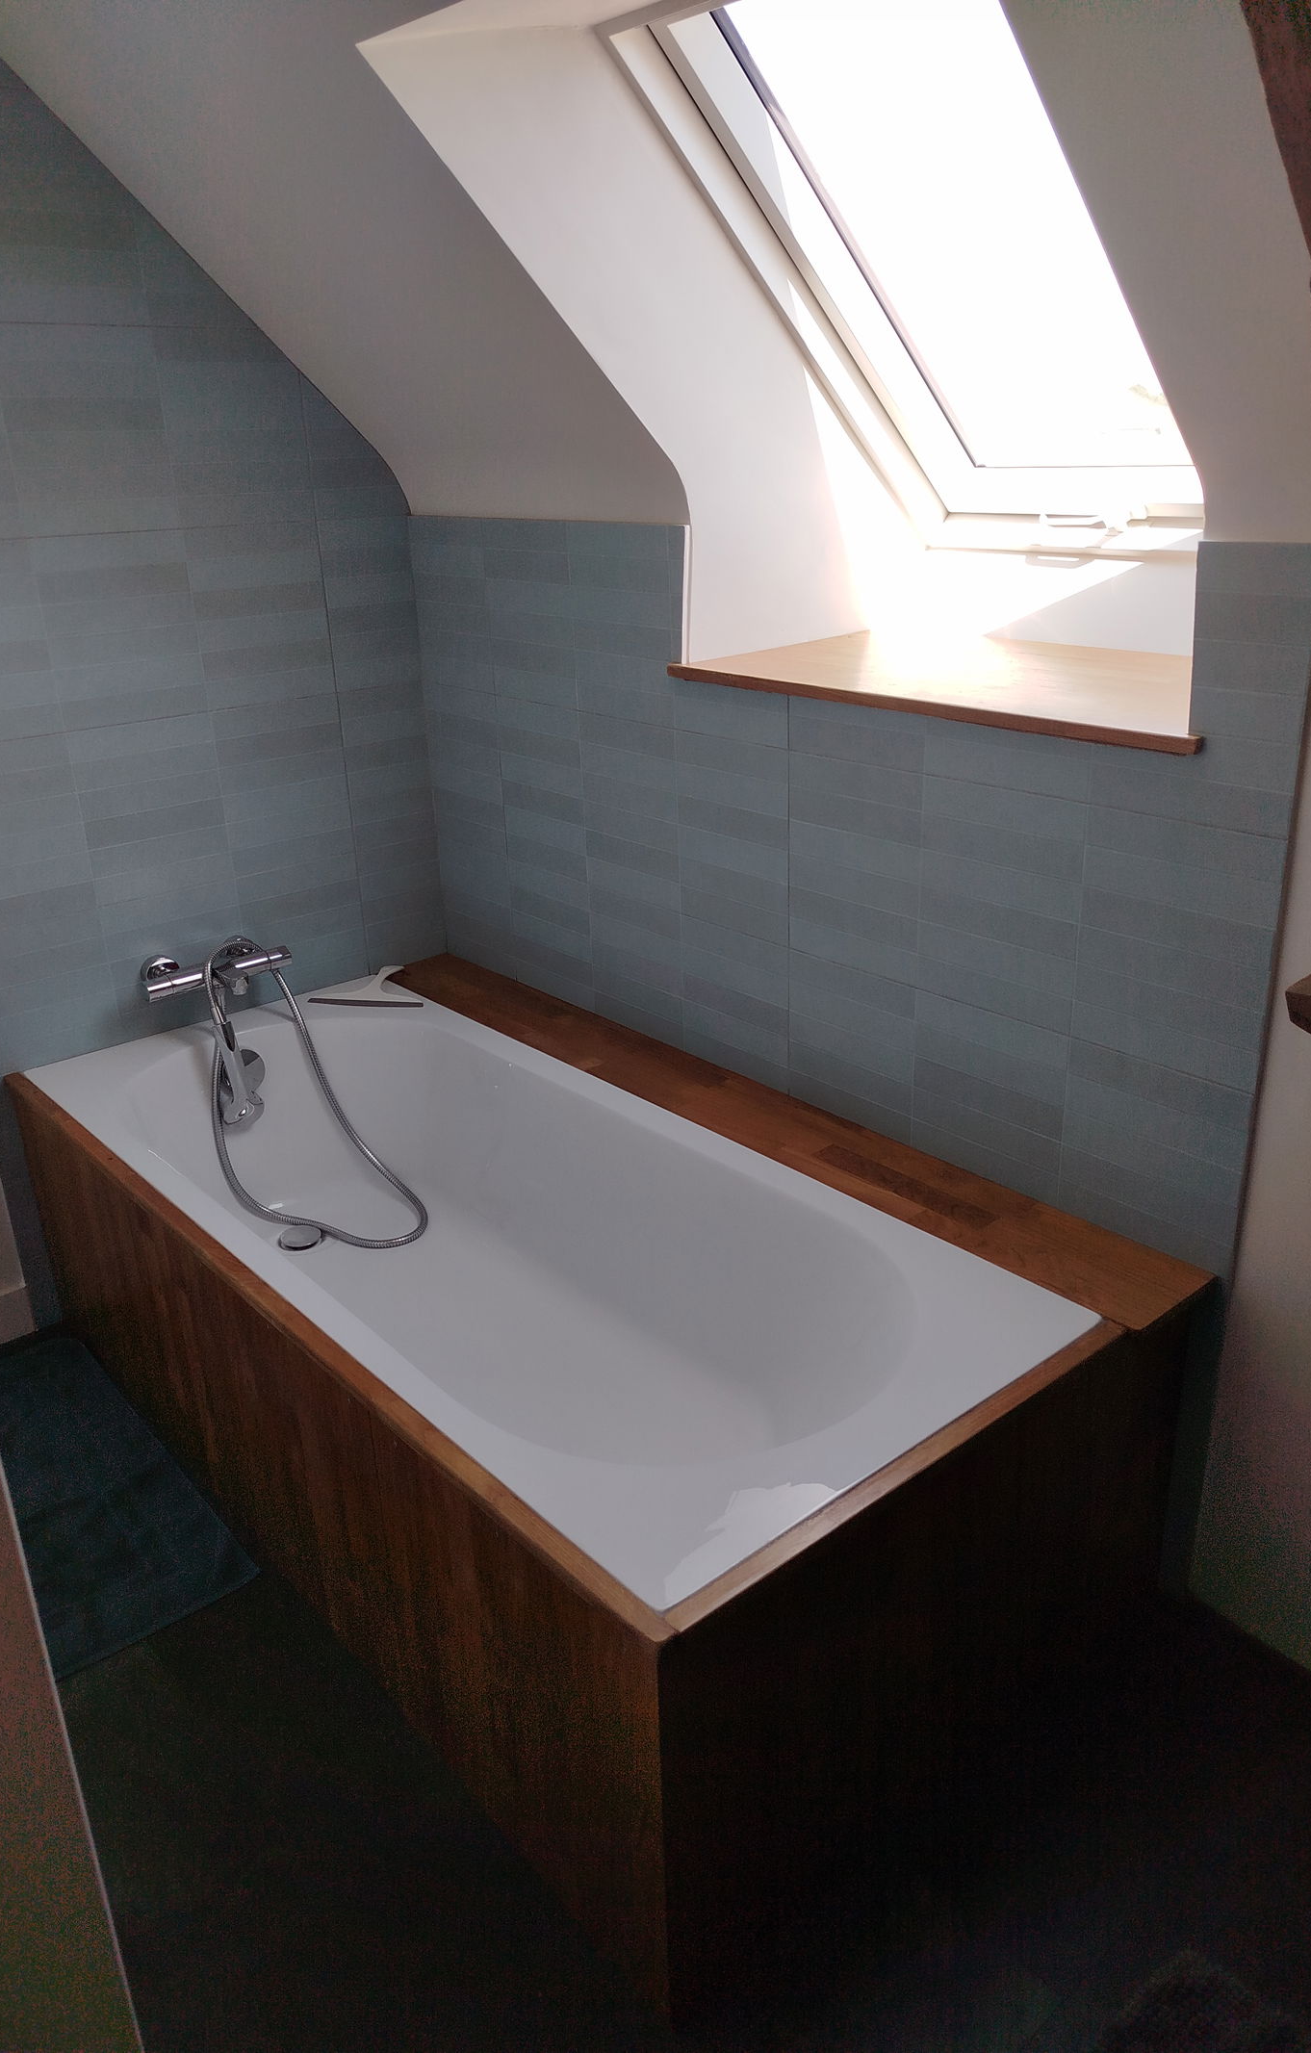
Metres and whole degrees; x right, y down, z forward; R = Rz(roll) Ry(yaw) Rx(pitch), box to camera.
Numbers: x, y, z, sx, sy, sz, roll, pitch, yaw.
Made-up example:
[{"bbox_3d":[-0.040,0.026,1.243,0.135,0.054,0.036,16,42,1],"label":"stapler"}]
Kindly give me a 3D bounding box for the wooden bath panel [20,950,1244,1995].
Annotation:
[{"bbox_3d":[-0.205,0.425,2.193,0.879,0.509,1.730,-19,27,-37],"label":"wooden bath panel"}]

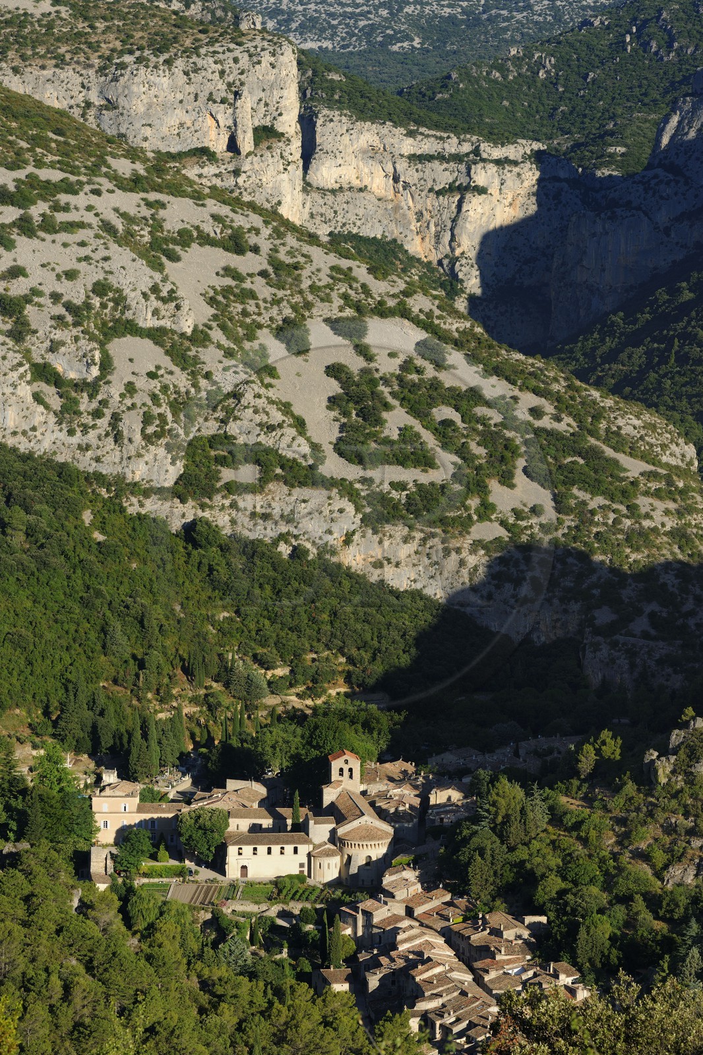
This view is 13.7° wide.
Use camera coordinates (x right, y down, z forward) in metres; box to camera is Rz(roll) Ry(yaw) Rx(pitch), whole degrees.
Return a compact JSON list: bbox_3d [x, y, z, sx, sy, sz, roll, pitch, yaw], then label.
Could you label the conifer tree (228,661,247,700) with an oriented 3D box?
[{"bbox_3d":[-36.024,48.277,925.000,5.982,12.367,5.982,0,7,0],"label":"conifer tree"}]

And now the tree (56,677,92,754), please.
[{"bbox_3d":[-81.440,55.180,862.000,10.200,22.300,10.200,0,8,0],"label":"tree"}]

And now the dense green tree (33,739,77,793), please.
[{"bbox_3d":[-83.610,67.980,826.000,12.000,15.600,12.000,0,8,0],"label":"dense green tree"}]

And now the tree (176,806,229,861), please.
[{"bbox_3d":[-39.180,81.230,774.000,13.400,15.200,13.200,0,8,0],"label":"tree"}]

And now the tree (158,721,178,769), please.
[{"bbox_3d":[-53.490,63.510,855.000,5.900,13.800,5.900,0,8,0],"label":"tree"}]

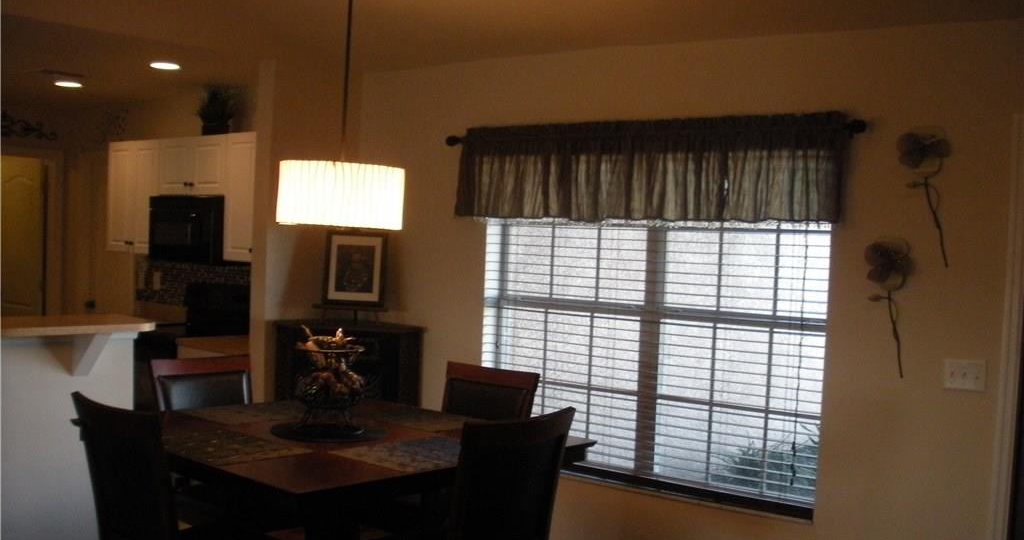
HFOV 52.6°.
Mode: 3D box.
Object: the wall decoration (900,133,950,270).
[{"bbox_3d":[1.561,-0.277,3.925,0.199,0.538,0.070,3,1,37],"label":"wall decoration"}]

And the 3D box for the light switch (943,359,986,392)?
[{"bbox_3d":[1.682,0.393,3.854,0.160,0.116,0.020,3,1,37],"label":"light switch"}]

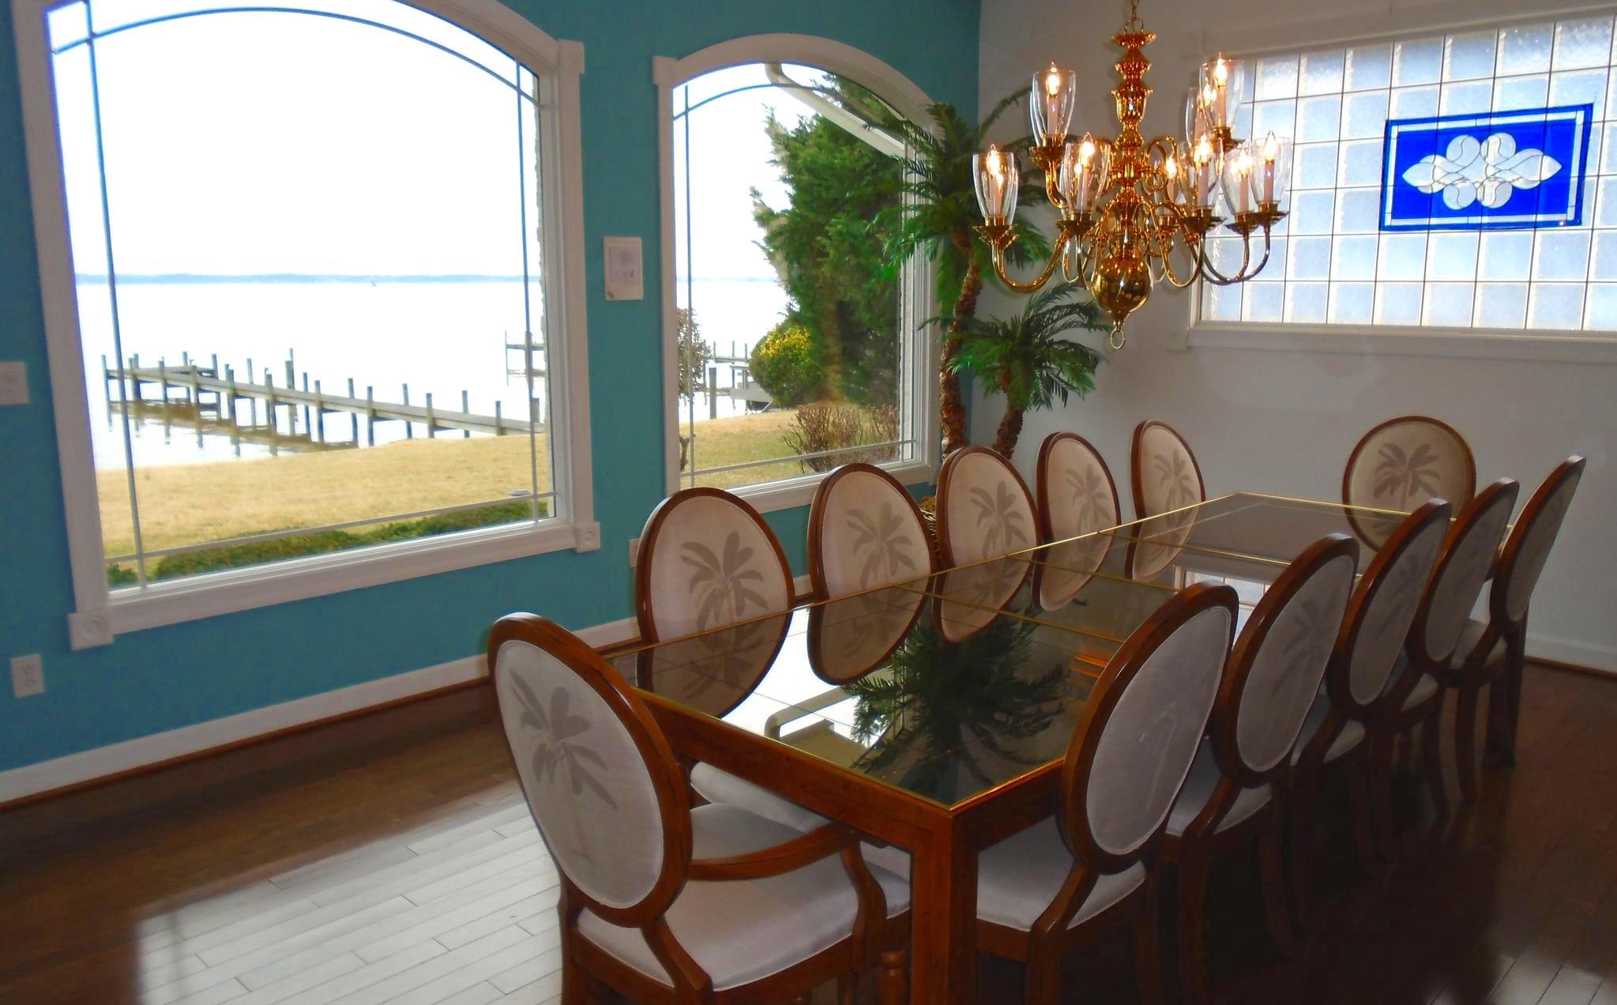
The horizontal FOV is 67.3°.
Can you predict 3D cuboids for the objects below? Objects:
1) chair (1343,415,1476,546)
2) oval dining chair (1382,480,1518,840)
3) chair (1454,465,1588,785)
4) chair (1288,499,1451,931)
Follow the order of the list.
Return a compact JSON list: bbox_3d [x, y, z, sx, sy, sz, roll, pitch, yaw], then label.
[{"bbox_3d":[2.103,0.232,4.467,0.570,1.055,0.661,10,14,43],"label":"chair"},{"bbox_3d":[1.598,0.416,3.487,0.660,1.050,0.510,10,14,43],"label":"oval dining chair"},{"bbox_3d":[2.040,0.345,3.901,0.660,1.050,0.510,10,14,43],"label":"chair"},{"bbox_3d":[1.226,0.476,3.110,0.651,1.055,0.510,9,14,41],"label":"chair"}]

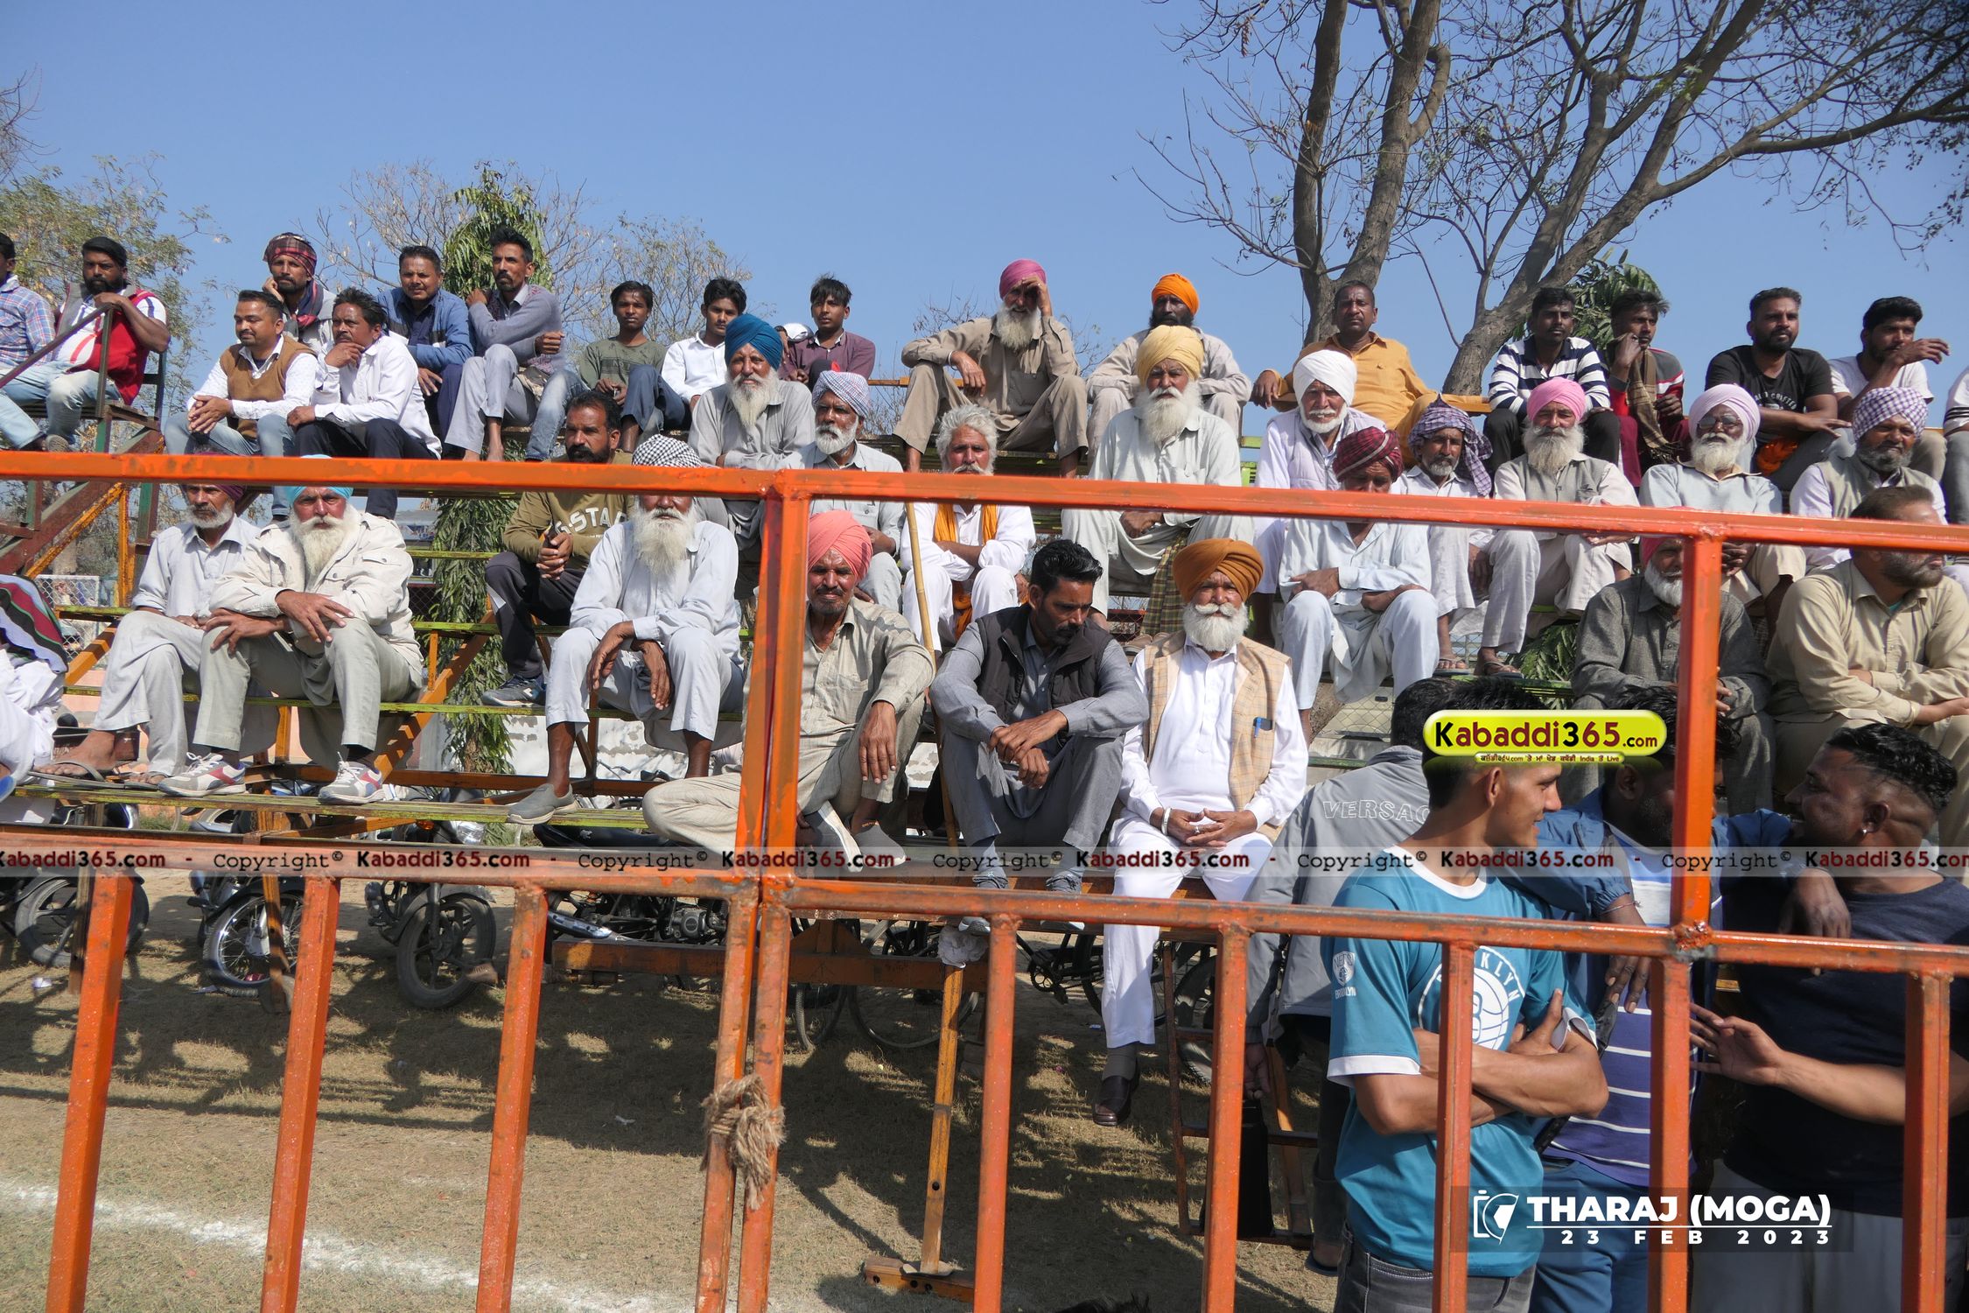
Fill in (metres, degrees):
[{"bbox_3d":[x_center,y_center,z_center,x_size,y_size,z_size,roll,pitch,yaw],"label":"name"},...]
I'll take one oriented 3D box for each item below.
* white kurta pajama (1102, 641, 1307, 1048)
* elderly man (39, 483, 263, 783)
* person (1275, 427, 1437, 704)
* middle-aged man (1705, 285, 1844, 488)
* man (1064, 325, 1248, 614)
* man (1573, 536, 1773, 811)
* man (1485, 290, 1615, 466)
[{"bbox_3d":[0.638,0.492,3.737,0.560,1.120,0.660,2,-4,13],"label":"white kurta pajama"},{"bbox_3d":[-2.756,-0.148,4.400,0.520,1.100,0.760,4,-4,-7],"label":"elderly man"},{"bbox_3d":[1.166,-0.288,4.154,0.500,0.937,0.720,3,-4,12],"label":"person"},{"bbox_3d":[3.111,-0.927,5.200,0.560,1.095,0.700,2,-4,20],"label":"middle-aged man"},{"bbox_3d":[0.598,-0.603,4.576,0.560,1.229,0.800,3,-4,9],"label":"man"},{"bbox_3d":[2.169,0.067,4.163,0.580,1.170,0.700,1,-4,22],"label":"man"},{"bbox_3d":[2.302,-0.984,5.330,0.530,1.104,0.700,2,-4,20],"label":"man"}]

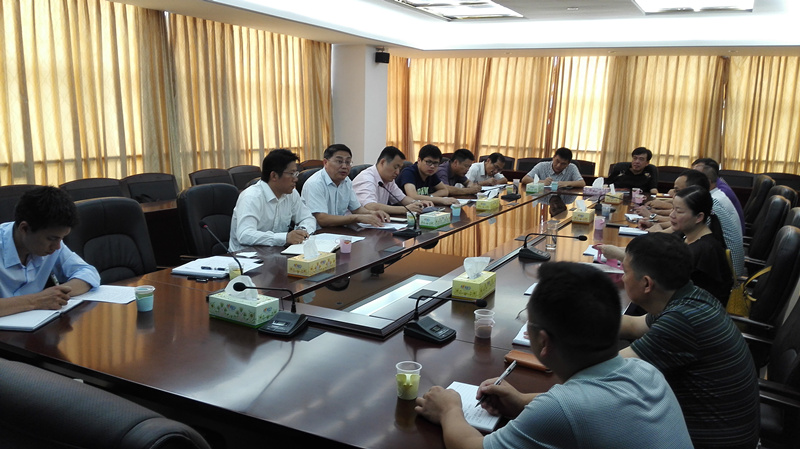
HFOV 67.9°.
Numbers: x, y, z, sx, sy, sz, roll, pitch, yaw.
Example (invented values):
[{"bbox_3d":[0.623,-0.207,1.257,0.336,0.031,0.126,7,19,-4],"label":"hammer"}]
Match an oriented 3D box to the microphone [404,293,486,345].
[{"bbox_3d":[0.162,0.328,2.039,0.278,0.137,0.110,7,12,28],"label":"microphone"}]

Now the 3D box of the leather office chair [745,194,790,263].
[{"bbox_3d":[2.095,0.335,3.912,0.700,1.110,0.640,7,12,28],"label":"leather office chair"}]

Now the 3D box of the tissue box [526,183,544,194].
[{"bbox_3d":[1.328,-0.352,5.810,0.115,0.072,0.220,6,12,28],"label":"tissue box"}]

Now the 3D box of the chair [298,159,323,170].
[{"bbox_3d":[-1.085,-0.417,7.972,0.600,0.960,0.580,7,12,28],"label":"chair"}]

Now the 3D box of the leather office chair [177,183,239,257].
[{"bbox_3d":[-1.018,0.317,3.724,0.700,1.110,0.640,11,15,42],"label":"leather office chair"}]

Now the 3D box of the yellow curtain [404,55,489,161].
[{"bbox_3d":[0.720,-1.545,9.944,1.510,2.425,0.150,7,12,28],"label":"yellow curtain"}]

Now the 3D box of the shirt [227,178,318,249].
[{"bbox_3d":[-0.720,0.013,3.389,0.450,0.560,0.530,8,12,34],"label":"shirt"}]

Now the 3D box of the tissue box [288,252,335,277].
[{"bbox_3d":[-0.400,0.182,2.723,0.115,0.072,0.220,6,11,25],"label":"tissue box"}]

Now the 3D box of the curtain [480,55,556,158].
[{"bbox_3d":[1.785,-1.401,9.383,1.140,2.399,0.150,7,12,28],"label":"curtain"}]

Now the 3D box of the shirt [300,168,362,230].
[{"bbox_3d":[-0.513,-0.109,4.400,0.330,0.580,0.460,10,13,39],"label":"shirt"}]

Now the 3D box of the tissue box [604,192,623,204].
[{"bbox_3d":[1.866,-0.227,5.161,0.115,0.072,0.220,6,12,27],"label":"tissue box"}]

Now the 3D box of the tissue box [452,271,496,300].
[{"bbox_3d":[0.307,0.245,2.429,0.115,0.072,0.220,6,11,24],"label":"tissue box"}]

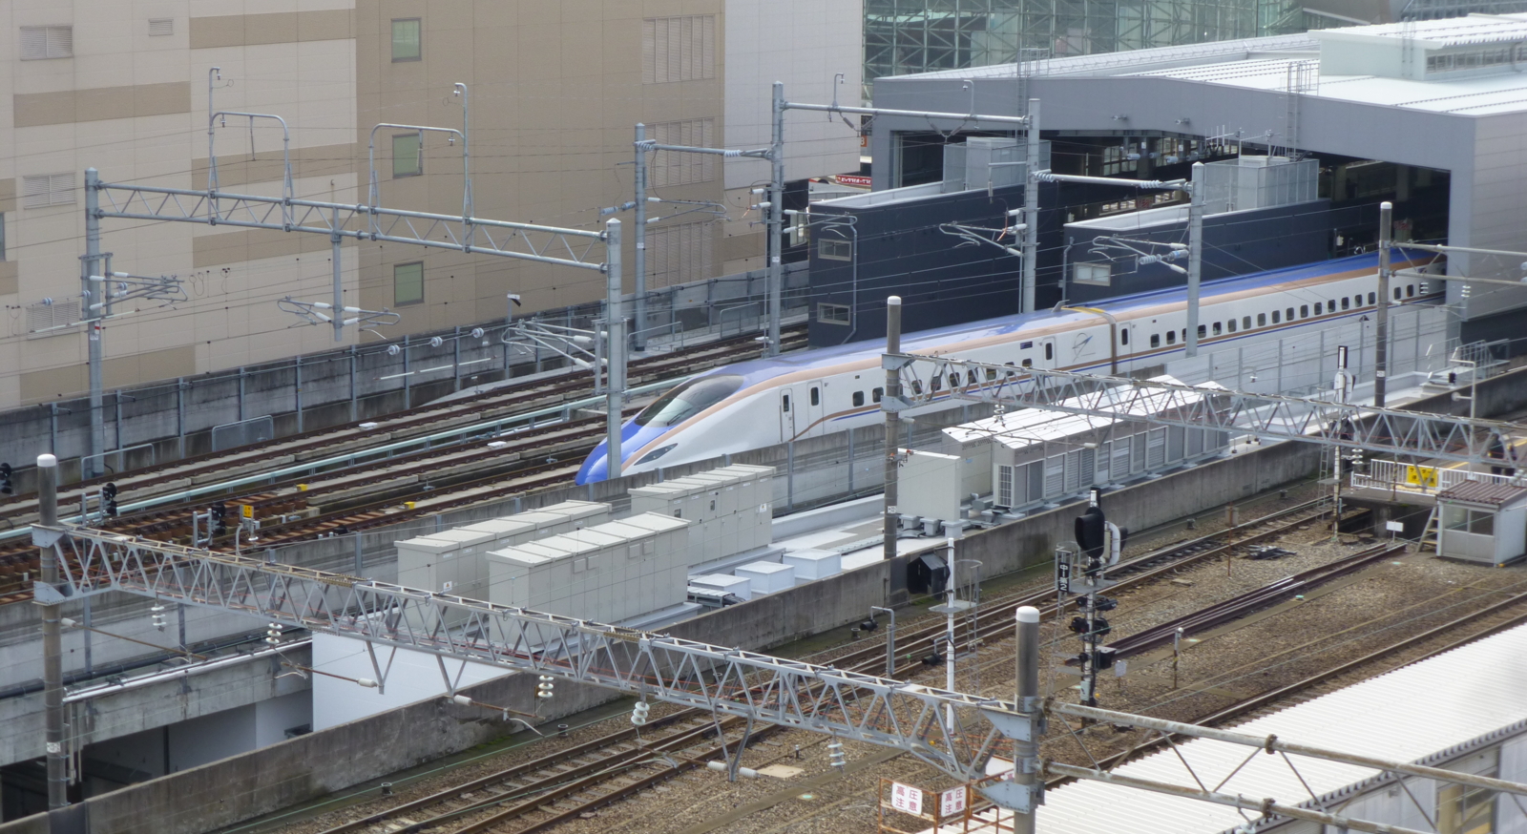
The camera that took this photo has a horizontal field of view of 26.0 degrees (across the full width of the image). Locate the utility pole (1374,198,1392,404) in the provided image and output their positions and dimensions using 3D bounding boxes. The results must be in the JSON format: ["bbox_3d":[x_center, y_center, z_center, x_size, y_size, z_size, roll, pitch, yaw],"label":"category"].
[{"bbox_3d":[21.632,-3.257,115.692,0.350,8.533,0.350,8,13,39],"label":"utility pole"}]

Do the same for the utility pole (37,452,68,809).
[{"bbox_3d":[-14.276,4.950,66.484,0.370,8.529,0.370,8,13,39],"label":"utility pole"}]

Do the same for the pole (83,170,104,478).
[{"bbox_3d":[-21.643,-3.046,107.188,0.370,10.002,0.370,8,13,39],"label":"pole"}]

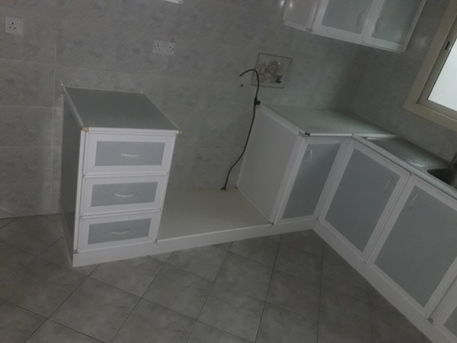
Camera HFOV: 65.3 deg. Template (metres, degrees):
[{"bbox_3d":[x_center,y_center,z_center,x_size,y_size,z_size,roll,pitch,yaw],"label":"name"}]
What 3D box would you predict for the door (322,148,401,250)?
[{"bbox_3d":[0.979,0.216,2.678,0.020,0.680,0.442,-2,29,-31],"label":"door"}]

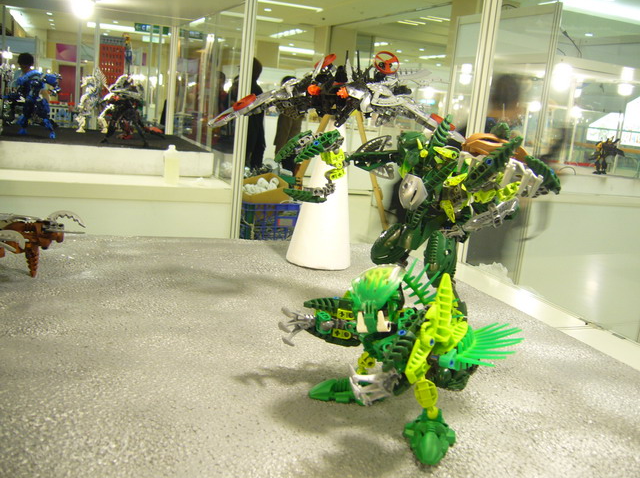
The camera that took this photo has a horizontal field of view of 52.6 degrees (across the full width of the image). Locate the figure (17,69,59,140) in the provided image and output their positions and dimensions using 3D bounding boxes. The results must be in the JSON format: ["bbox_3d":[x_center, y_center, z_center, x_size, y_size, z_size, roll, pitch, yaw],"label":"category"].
[{"bbox_3d":[-1.055,-0.505,2.420,0.155,0.240,0.130,1,12,-21],"label":"figure"}]

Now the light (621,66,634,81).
[{"bbox_3d":[1.901,-1.023,4.000,0.070,0.090,0.070,1,12,-23],"label":"light"}]

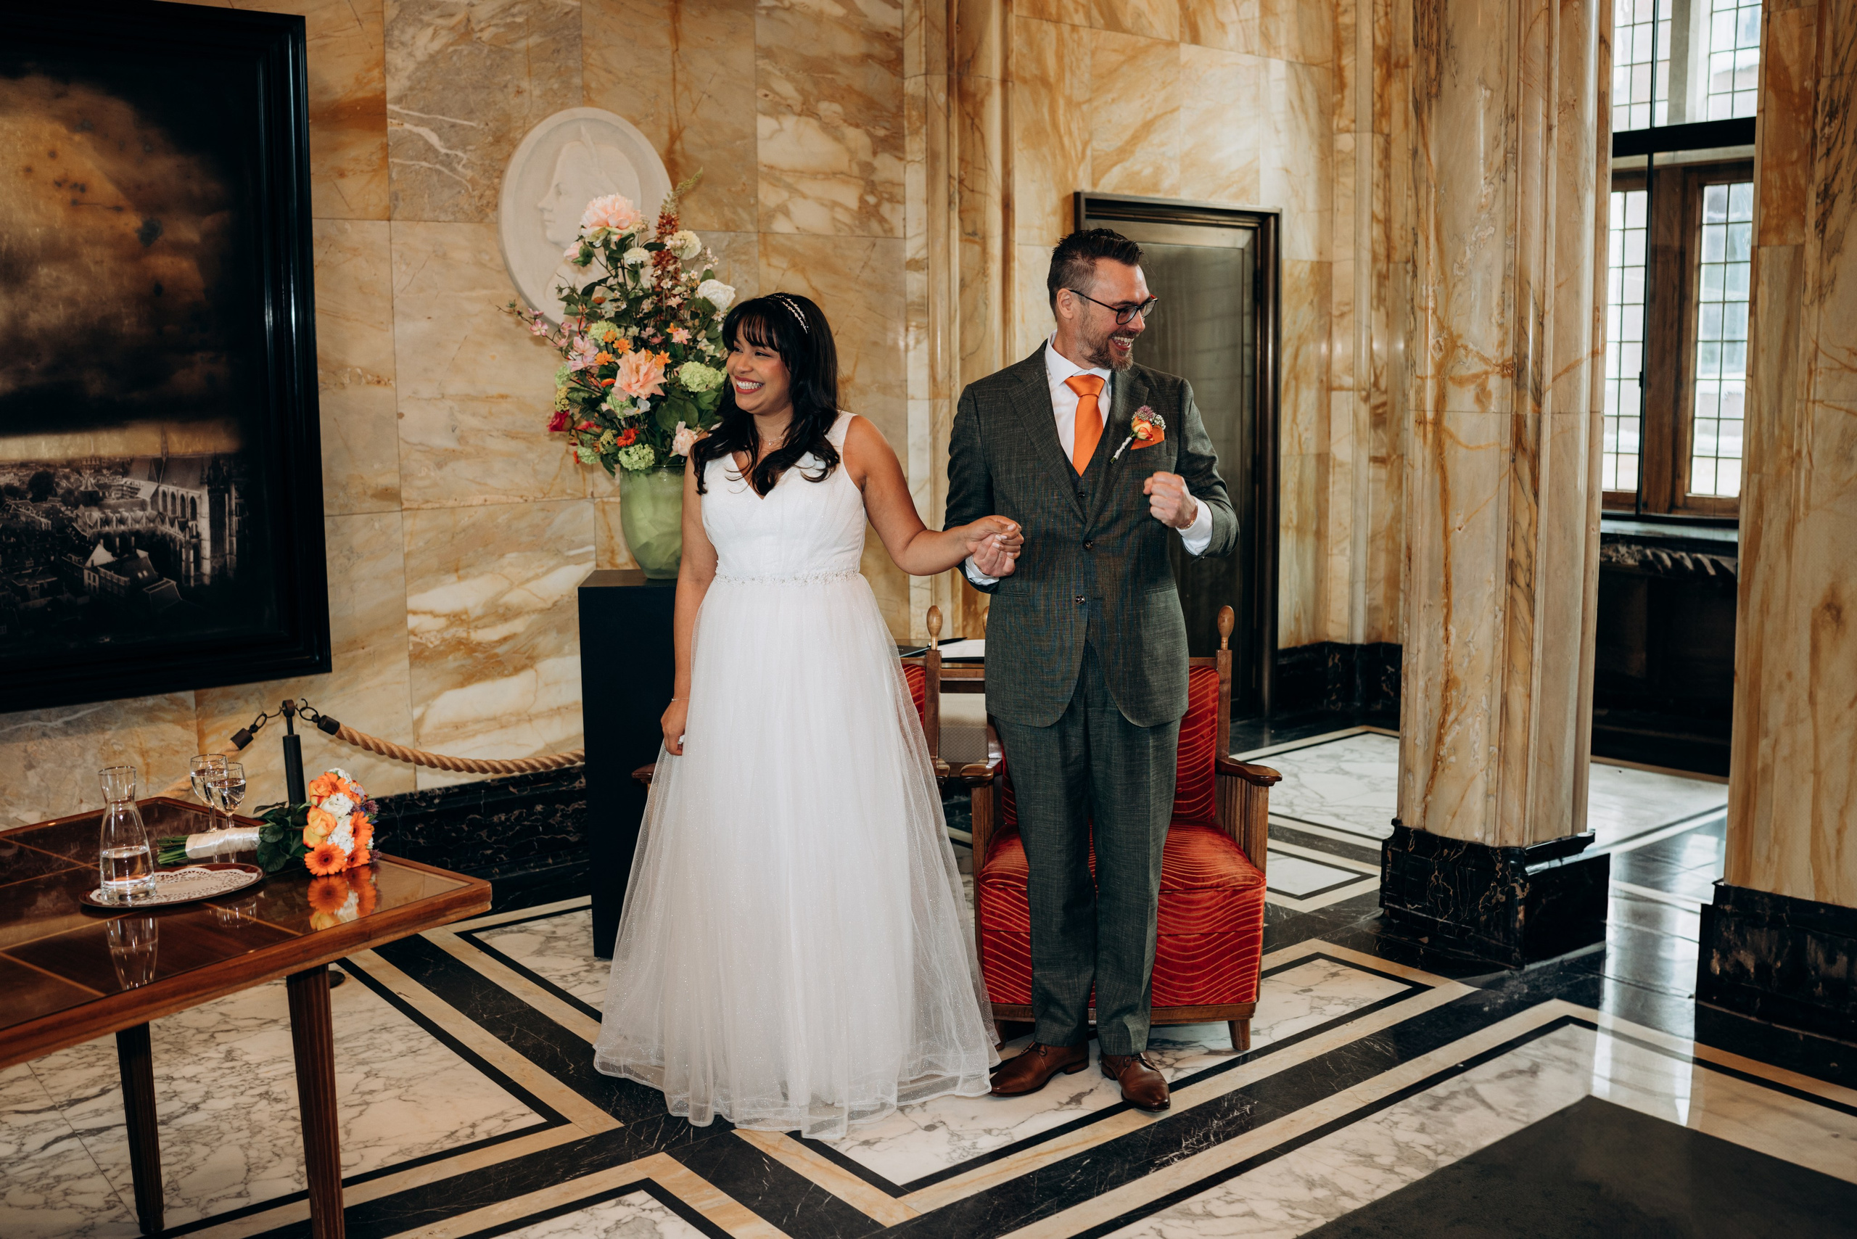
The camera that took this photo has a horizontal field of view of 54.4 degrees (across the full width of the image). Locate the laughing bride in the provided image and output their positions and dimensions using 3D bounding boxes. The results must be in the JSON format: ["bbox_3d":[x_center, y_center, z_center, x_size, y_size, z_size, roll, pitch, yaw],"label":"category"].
[{"bbox_3d":[-0.268,0.171,3.872,0.940,1.715,0.690,2,9,18],"label":"laughing bride"}]

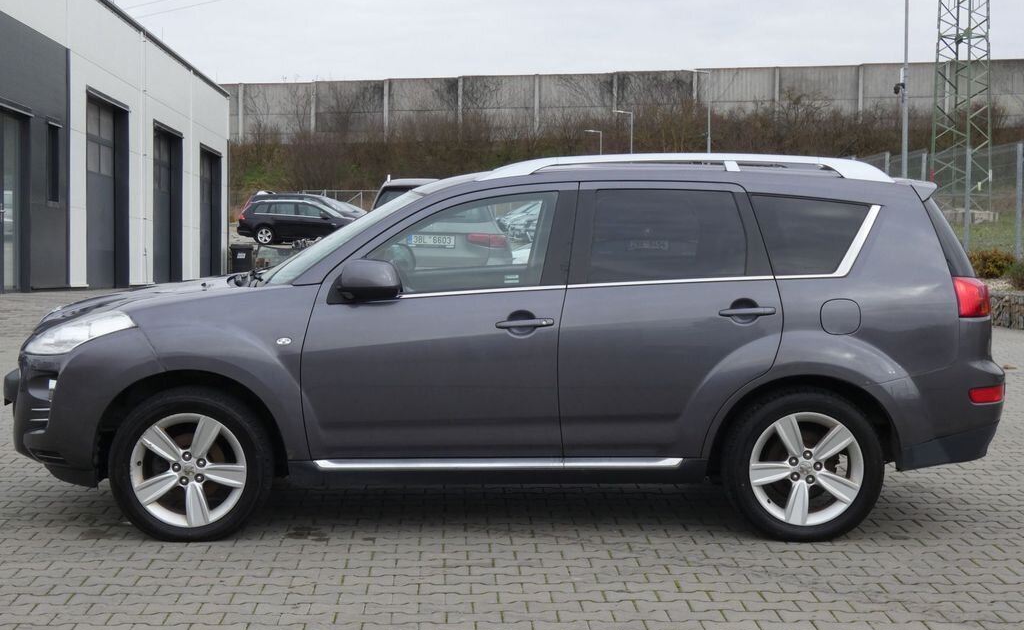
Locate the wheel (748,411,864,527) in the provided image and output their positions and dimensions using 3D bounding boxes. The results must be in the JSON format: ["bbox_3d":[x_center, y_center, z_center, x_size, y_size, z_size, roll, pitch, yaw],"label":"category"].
[{"bbox_3d":[1.274,0.659,6.870,0.495,0.495,0.200,0,5,0],"label":"wheel"}]

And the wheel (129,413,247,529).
[{"bbox_3d":[-1.396,0.663,6.870,0.495,0.495,0.200,0,5,-3],"label":"wheel"}]

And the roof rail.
[{"bbox_3d":[0.771,-0.650,6.930,1.840,0.130,0.100,0,4,0],"label":"roof rail"}]

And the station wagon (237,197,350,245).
[{"bbox_3d":[-6.870,-3.070,53.100,4.680,1.500,1.820,0,2,0],"label":"station wagon"}]

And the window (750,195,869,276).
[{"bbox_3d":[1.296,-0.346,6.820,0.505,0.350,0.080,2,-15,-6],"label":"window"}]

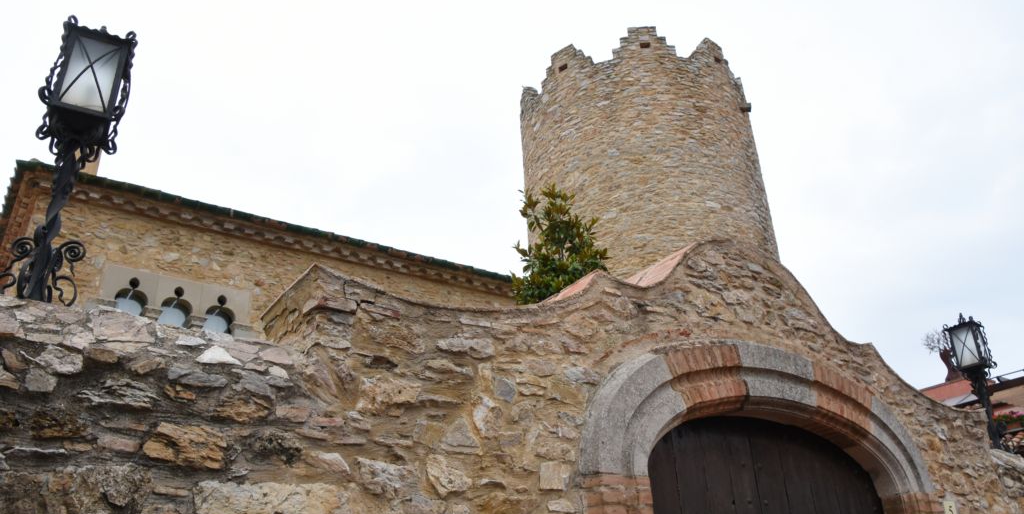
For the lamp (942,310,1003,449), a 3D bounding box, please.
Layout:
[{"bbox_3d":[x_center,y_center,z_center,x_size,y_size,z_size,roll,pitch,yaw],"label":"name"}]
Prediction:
[{"bbox_3d":[4.016,1.042,6.609,0.290,1.170,0.290,14,-27,-34],"label":"lamp"}]

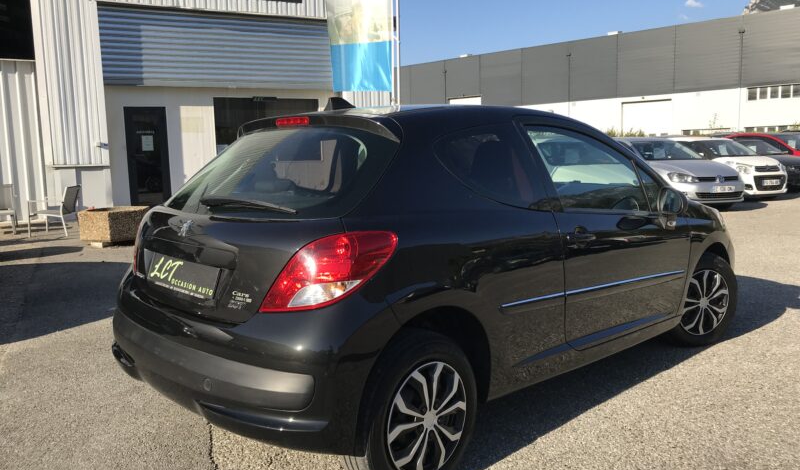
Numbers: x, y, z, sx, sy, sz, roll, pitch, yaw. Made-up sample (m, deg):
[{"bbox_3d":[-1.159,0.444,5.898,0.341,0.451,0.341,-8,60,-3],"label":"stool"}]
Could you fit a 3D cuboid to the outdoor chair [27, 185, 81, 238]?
[{"bbox_3d":[-6.054,-0.423,11.332,0.660,0.860,0.570,-1,7,-4],"label":"outdoor chair"}]

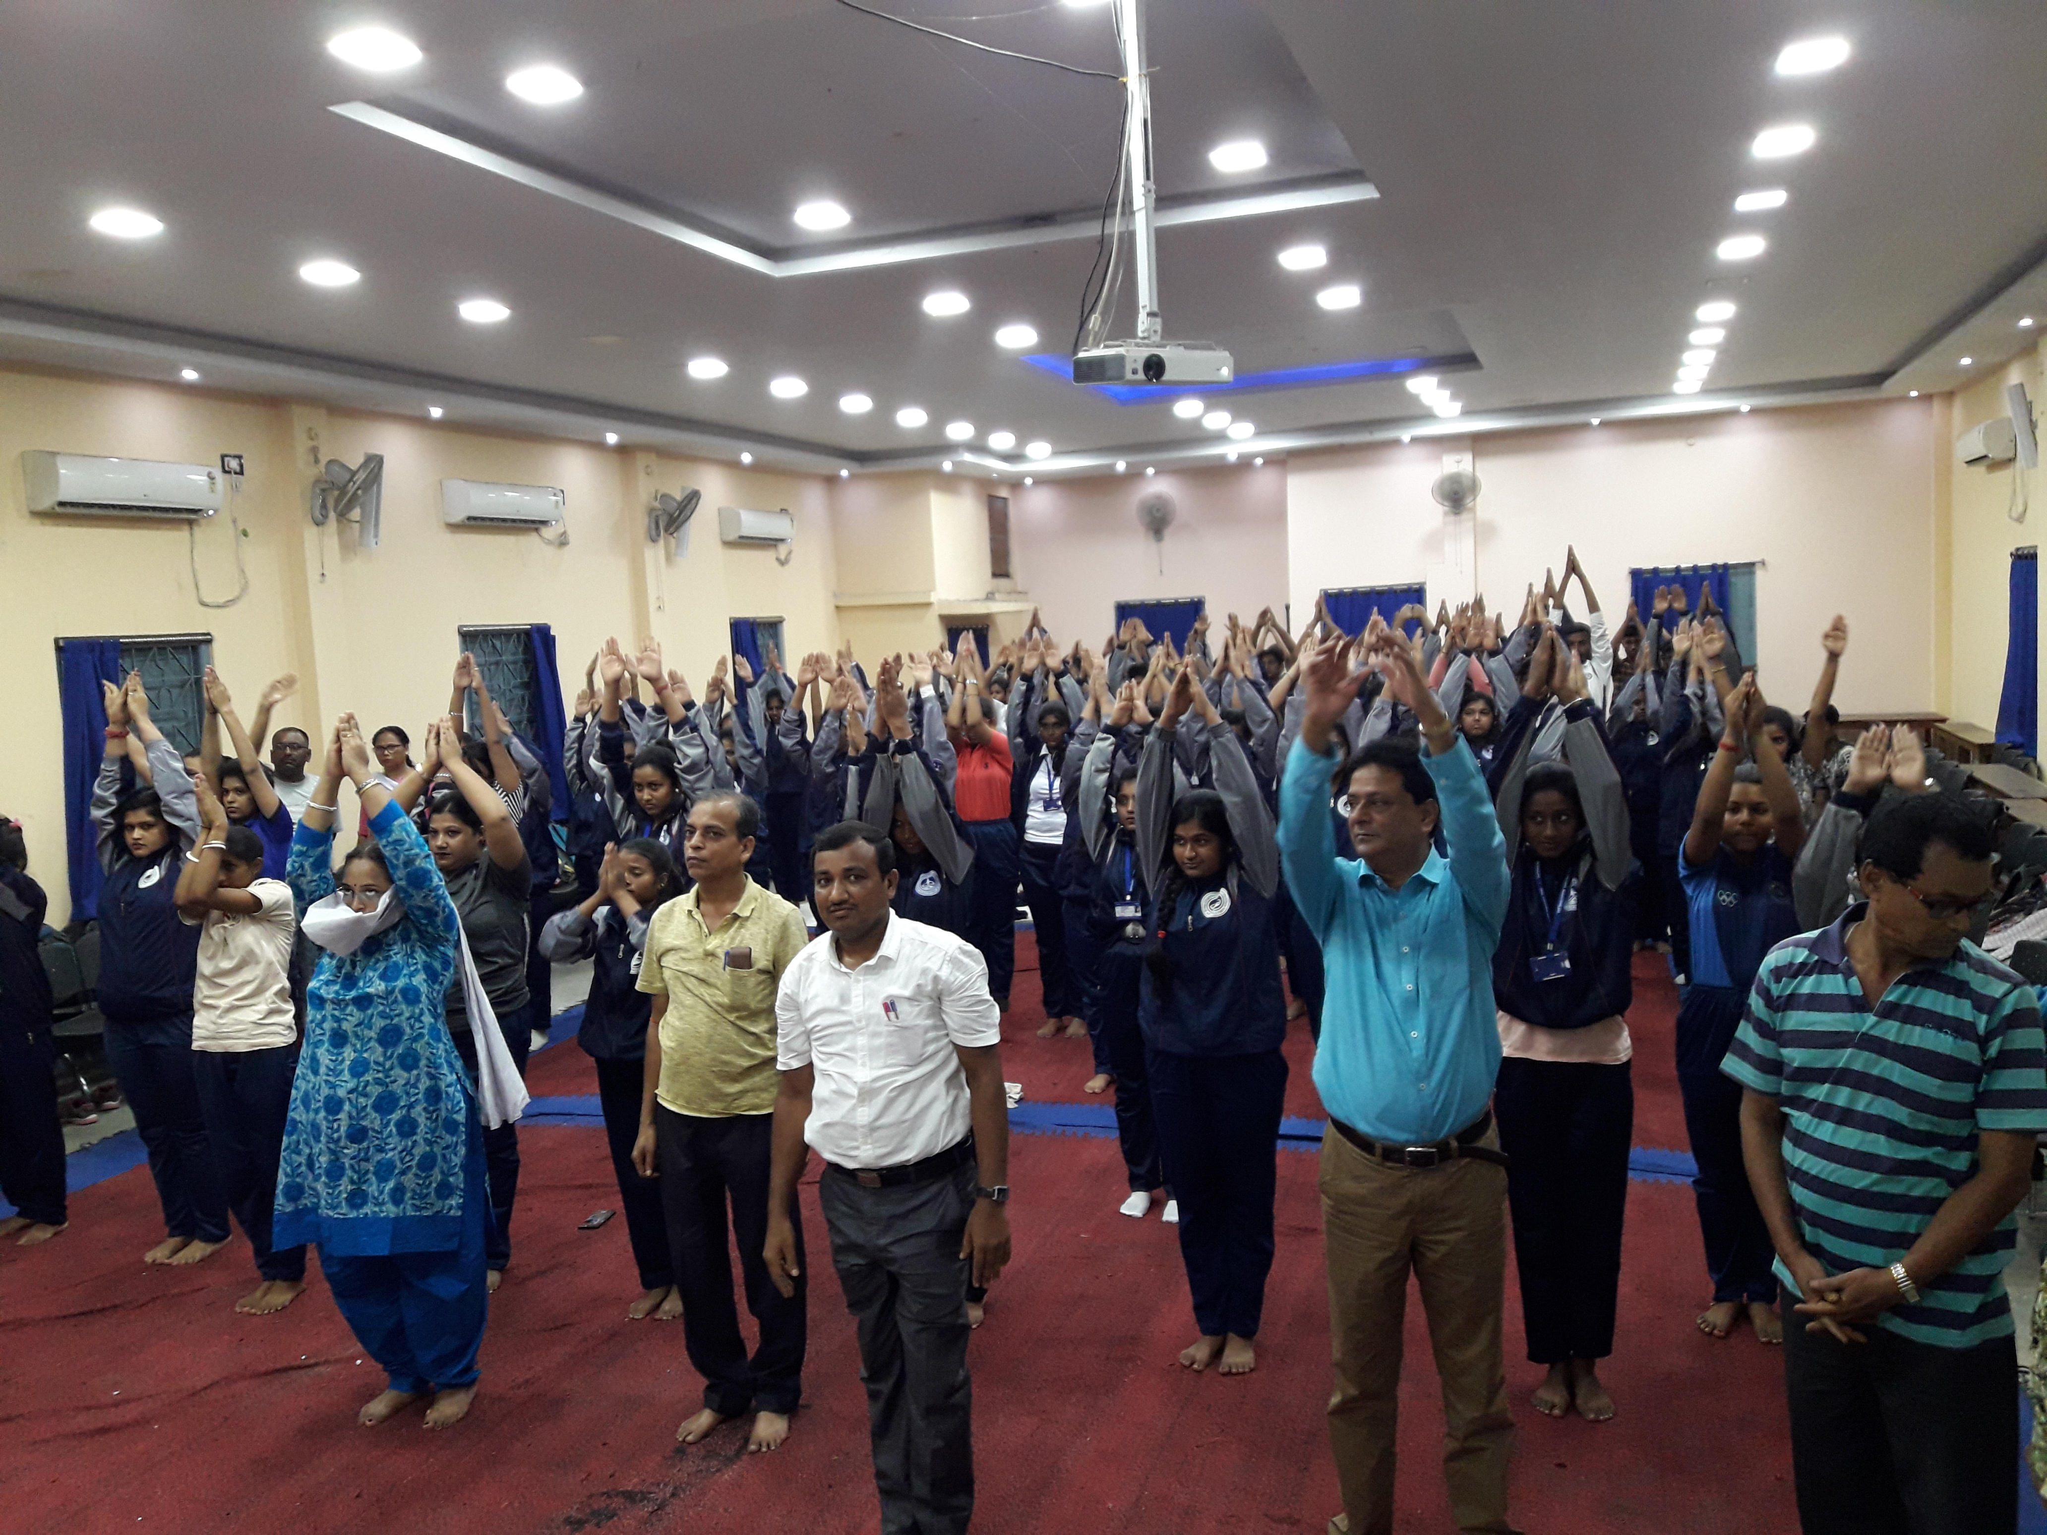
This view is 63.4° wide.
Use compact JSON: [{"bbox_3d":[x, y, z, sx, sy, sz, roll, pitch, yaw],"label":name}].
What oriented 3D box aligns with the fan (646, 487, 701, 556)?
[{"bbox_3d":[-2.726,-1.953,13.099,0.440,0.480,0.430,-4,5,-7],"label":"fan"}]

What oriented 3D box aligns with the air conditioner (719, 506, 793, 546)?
[{"bbox_3d":[-2.399,-2.188,15.058,0.220,0.300,1.020,-1,5,20],"label":"air conditioner"}]

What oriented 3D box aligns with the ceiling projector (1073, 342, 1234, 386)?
[{"bbox_3d":[0.327,-1.010,4.158,0.320,0.095,0.245,-7,12,-29],"label":"ceiling projector"}]

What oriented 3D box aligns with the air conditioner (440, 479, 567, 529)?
[{"bbox_3d":[-3.498,-1.772,11.168,0.200,0.280,0.980,-2,5,20],"label":"air conditioner"}]

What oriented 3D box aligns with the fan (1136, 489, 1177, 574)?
[{"bbox_3d":[1.400,-2.489,17.470,0.430,0.840,0.380,-3,5,7],"label":"fan"}]

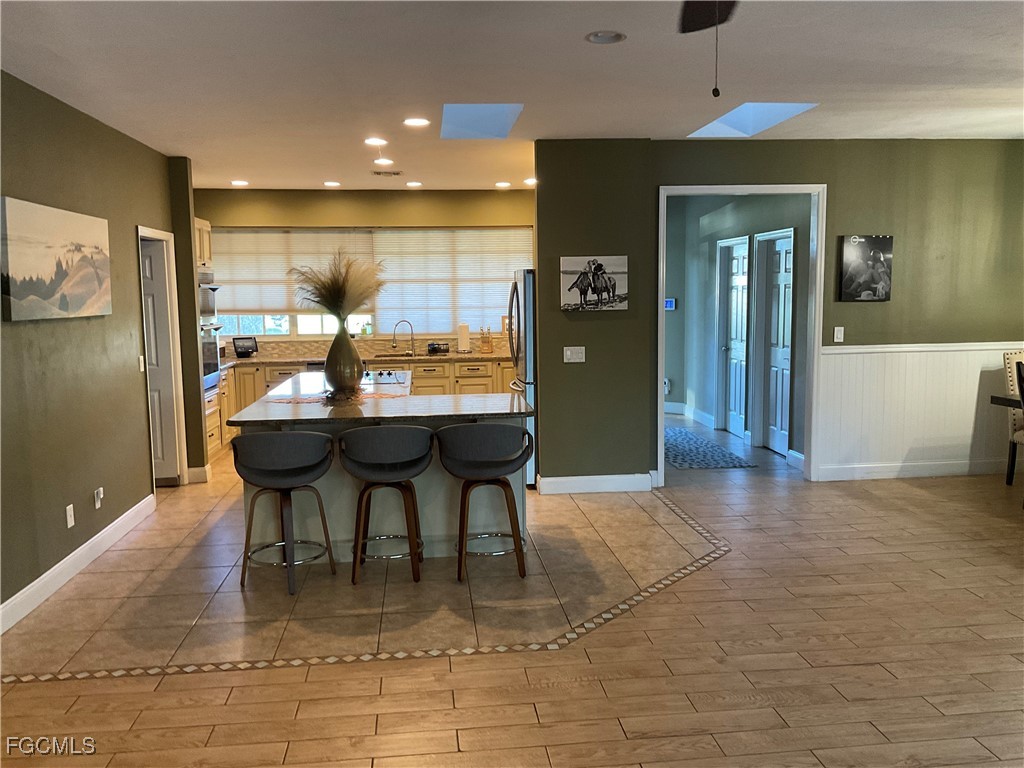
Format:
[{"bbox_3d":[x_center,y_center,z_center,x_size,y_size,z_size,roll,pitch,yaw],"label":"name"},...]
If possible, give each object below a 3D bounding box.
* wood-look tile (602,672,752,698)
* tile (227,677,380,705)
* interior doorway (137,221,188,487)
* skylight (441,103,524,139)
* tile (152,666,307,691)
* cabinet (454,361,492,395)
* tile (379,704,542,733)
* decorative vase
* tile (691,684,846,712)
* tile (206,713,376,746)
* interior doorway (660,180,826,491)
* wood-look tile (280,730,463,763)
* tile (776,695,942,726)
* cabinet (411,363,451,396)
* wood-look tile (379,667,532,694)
[{"bbox_3d":[0.674,1.233,3.505,0.607,0.010,0.153,-2,6,-6],"label":"wood-look tile"},{"bbox_3d":[-0.845,1.262,3.514,0.606,0.011,0.153,-2,7,-6],"label":"tile"},{"bbox_3d":[-2.839,-0.150,6.875,0.130,2.130,0.920,-2,6,-6],"label":"interior doorway"},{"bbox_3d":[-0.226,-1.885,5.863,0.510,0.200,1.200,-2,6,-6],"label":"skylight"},{"bbox_3d":[-1.173,1.250,3.626,0.607,0.010,0.153,-2,6,-6],"label":"tile"},{"bbox_3d":[-0.410,0.171,9.055,0.403,0.872,0.600,-2,7,-6],"label":"cabinet"},{"bbox_3d":[-0.205,1.275,3.254,0.607,0.010,0.153,-2,6,-6],"label":"tile"},{"bbox_3d":[-1.145,-0.172,5.788,0.255,0.522,0.255,-2,6,-6],"label":"decorative vase"},{"bbox_3d":[0.999,1.237,3.366,0.602,0.010,0.154,-2,6,-6],"label":"tile"},{"bbox_3d":[-0.813,1.297,3.204,0.606,0.011,0.153,-2,7,-6],"label":"tile"},{"bbox_3d":[1.818,-0.378,6.903,1.354,2.385,0.160,-2,7,-6],"label":"interior doorway"},{"bbox_3d":[-0.494,1.296,3.057,0.602,0.010,0.154,-2,6,-6],"label":"wood-look tile"},{"bbox_3d":[1.321,1.255,3.275,0.606,0.011,0.153,-2,7,-6],"label":"tile"},{"bbox_3d":[-0.891,0.159,9.509,0.450,0.880,0.600,-2,6,-6],"label":"cabinet"},{"bbox_3d":[-0.240,1.244,3.583,0.606,0.011,0.153,-2,7,-6],"label":"wood-look tile"}]

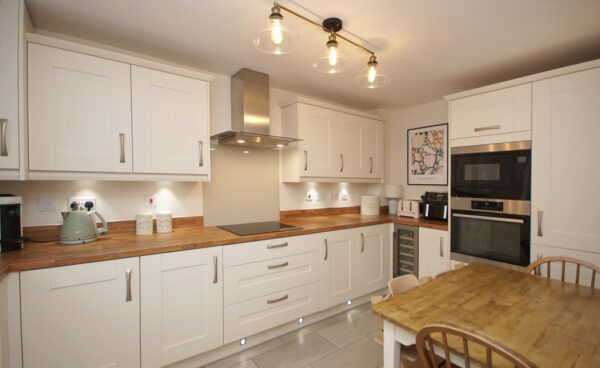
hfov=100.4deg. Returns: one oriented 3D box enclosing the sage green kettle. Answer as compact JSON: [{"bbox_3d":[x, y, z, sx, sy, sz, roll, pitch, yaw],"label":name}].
[{"bbox_3d":[-1.469,0.270,1.716,0.242,0.245,0.170,0,0,-37],"label":"sage green kettle"}]

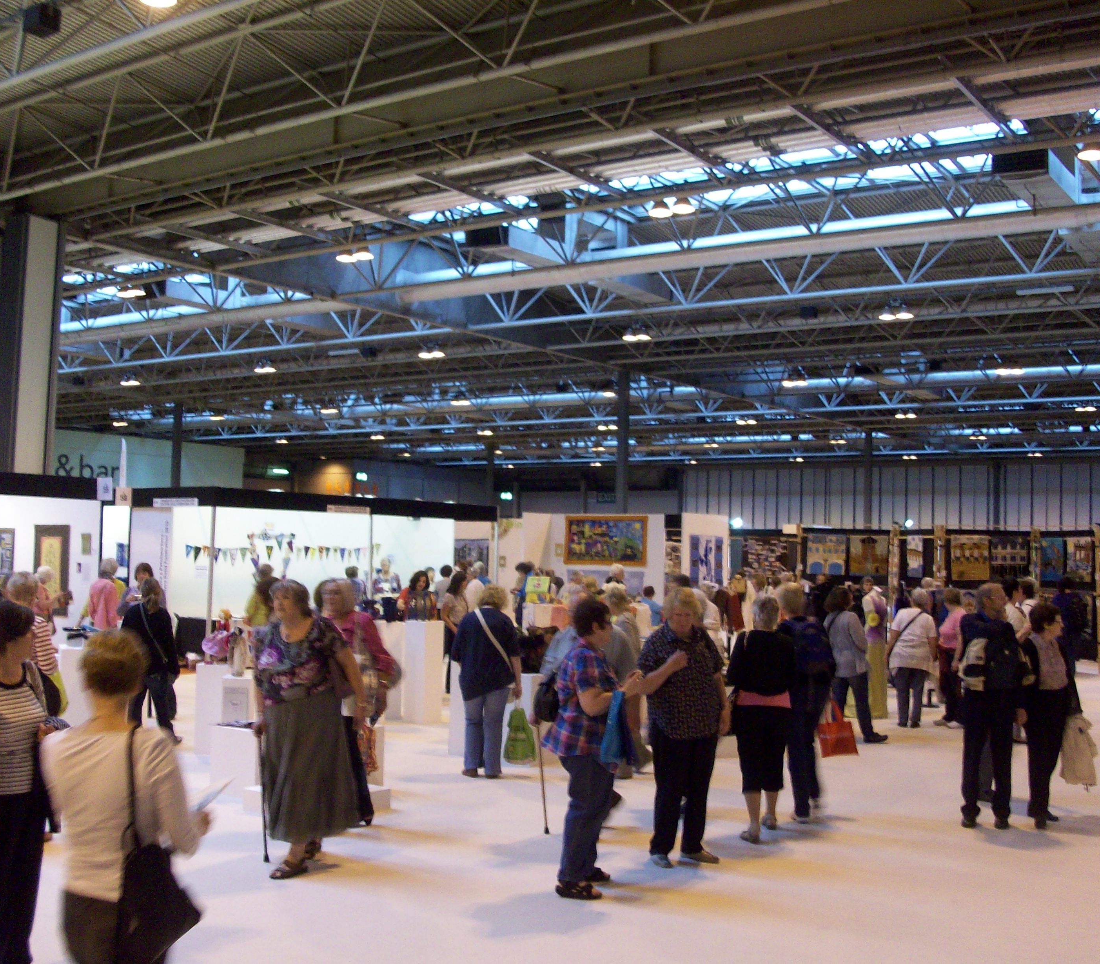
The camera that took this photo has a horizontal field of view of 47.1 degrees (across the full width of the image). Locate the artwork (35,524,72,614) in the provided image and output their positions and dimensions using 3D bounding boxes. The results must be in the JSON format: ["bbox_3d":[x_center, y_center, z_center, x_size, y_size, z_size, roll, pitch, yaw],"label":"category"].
[{"bbox_3d":[-5.443,0.962,13.801,0.610,0.970,0.030,-1,-4,32],"label":"artwork"}]

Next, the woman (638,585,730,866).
[{"bbox_3d":[0.811,1.450,7.612,0.550,1.631,0.350,2,-4,-6],"label":"woman"}]

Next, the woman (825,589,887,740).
[{"bbox_3d":[3.144,1.852,13.038,0.500,1.540,0.480,-1,-4,41],"label":"woman"}]

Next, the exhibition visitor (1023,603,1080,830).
[{"bbox_3d":[3.528,1.627,8.914,0.430,1.540,0.340,3,-4,-33],"label":"exhibition visitor"}]

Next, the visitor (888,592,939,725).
[{"bbox_3d":[4.206,2.011,14.609,0.550,1.587,0.380,0,-4,17],"label":"visitor"}]

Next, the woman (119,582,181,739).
[{"bbox_3d":[-3.751,1.652,12.021,0.480,1.510,0.400,2,-3,-9],"label":"woman"}]

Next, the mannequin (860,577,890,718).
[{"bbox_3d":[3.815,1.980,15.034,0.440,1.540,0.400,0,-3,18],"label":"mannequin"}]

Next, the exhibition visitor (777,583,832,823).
[{"bbox_3d":[1.831,1.556,9.066,0.440,1.658,0.420,3,-4,-22],"label":"exhibition visitor"}]

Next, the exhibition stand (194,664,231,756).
[{"bbox_3d":[-2.968,2.014,11.272,0.300,0.790,0.300,2,-4,-3],"label":"exhibition stand"}]

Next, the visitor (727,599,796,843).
[{"bbox_3d":[1.425,1.547,8.444,0.430,1.577,0.330,2,-4,-8],"label":"visitor"}]

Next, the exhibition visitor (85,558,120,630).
[{"bbox_3d":[-4.325,1.586,12.145,0.410,1.691,0.310,1,-4,7],"label":"exhibition visitor"}]

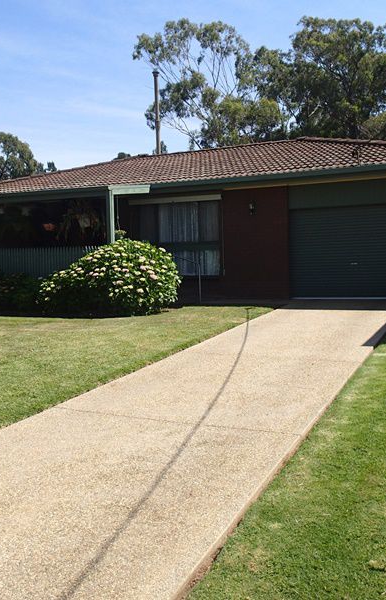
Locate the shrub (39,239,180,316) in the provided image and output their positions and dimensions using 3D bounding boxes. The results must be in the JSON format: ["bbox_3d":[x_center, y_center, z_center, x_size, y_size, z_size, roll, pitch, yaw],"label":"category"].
[{"bbox_3d":[-1.793,-0.571,13.132,3.500,1.640,2.000,0,1,25],"label":"shrub"}]

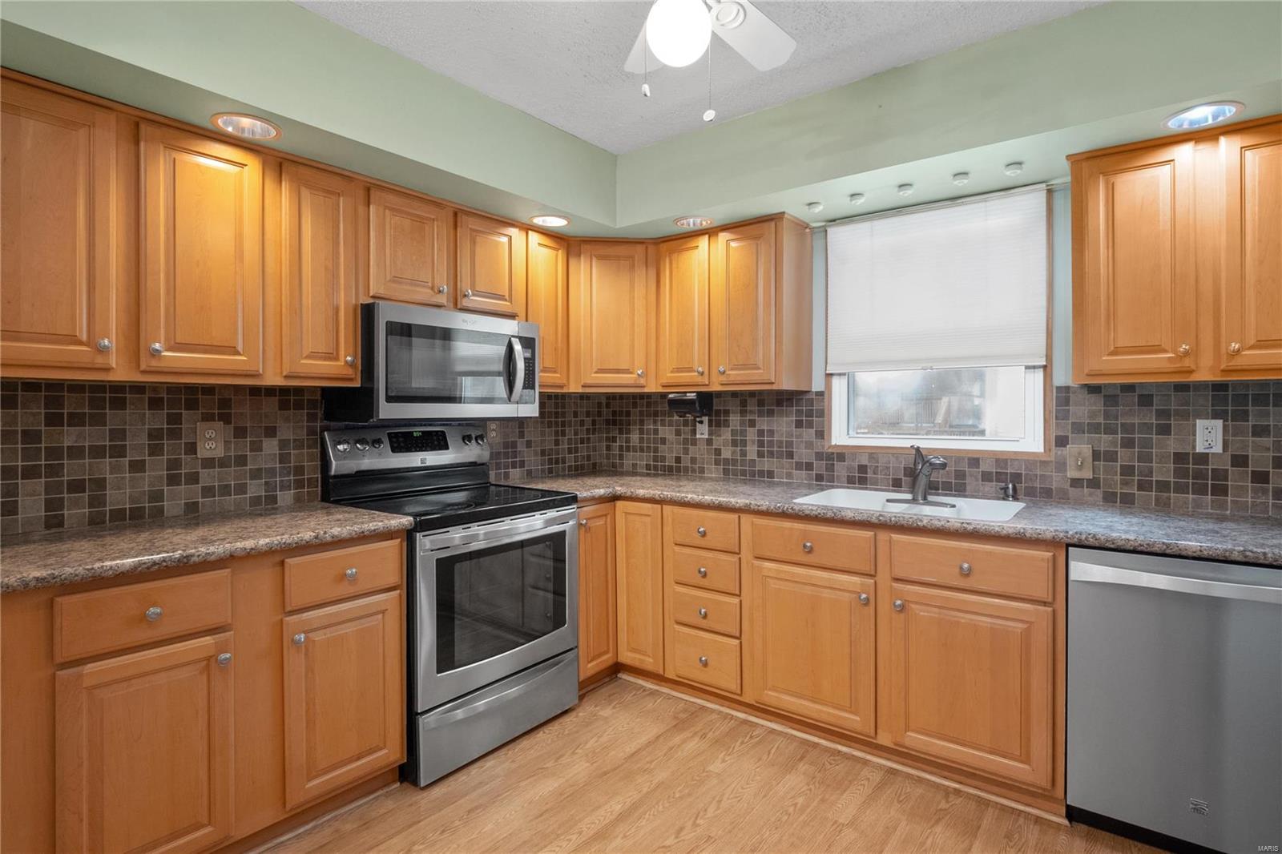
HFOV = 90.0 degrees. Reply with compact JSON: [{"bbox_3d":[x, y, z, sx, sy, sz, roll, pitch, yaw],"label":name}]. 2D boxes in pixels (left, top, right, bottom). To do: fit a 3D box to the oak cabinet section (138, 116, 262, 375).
[{"bbox_3d":[-1.431,-0.512,2.023,0.310,0.698,0.318,1,2,38],"label":"oak cabinet section"}]

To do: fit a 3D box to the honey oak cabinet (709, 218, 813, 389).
[{"bbox_3d":[0.560,-0.544,3.024,0.377,0.760,0.324,1,2,37],"label":"honey oak cabinet"}]

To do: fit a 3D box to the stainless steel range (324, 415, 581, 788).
[{"bbox_3d":[-0.754,0.594,2.600,0.689,1.190,0.760,1,2,37],"label":"stainless steel range"}]

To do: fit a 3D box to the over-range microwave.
[{"bbox_3d":[-0.853,-0.240,2.675,0.438,0.420,0.770,1,2,37],"label":"over-range microwave"}]

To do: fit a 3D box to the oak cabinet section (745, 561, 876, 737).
[{"bbox_3d":[0.803,0.809,2.622,0.495,0.557,0.560,1,2,38],"label":"oak cabinet section"}]

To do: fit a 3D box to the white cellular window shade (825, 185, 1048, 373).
[{"bbox_3d":[1.196,-0.581,2.692,0.860,0.679,0.050,1,2,37],"label":"white cellular window shade"}]

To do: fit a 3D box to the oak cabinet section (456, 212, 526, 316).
[{"bbox_3d":[-0.768,-0.691,2.855,0.310,0.391,0.344,1,2,38],"label":"oak cabinet section"}]

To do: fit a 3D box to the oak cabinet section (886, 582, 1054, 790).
[{"bbox_3d":[1.228,0.810,2.286,0.467,0.552,0.560,1,2,38],"label":"oak cabinet section"}]

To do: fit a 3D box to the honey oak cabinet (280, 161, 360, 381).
[{"bbox_3d":[-1.220,-0.521,2.290,0.322,0.760,0.292,1,2,37],"label":"honey oak cabinet"}]

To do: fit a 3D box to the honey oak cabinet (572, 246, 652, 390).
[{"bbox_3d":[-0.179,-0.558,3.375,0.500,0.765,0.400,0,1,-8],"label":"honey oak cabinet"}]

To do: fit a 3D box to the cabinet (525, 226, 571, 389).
[{"bbox_3d":[-0.567,-0.550,3.147,0.322,0.765,0.289,1,2,37],"label":"cabinet"}]

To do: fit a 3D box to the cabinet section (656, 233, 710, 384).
[{"bbox_3d":[0.303,-0.555,3.221,0.294,0.710,0.310,1,2,38],"label":"cabinet section"}]

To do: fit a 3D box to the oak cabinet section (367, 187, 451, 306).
[{"bbox_3d":[-1.003,-0.682,2.559,0.310,0.398,0.343,1,2,38],"label":"oak cabinet section"}]

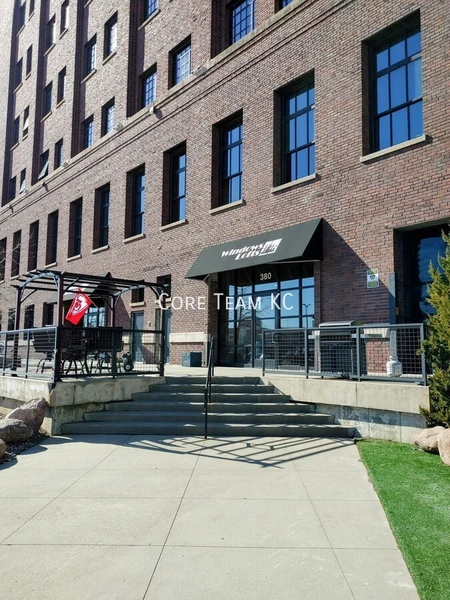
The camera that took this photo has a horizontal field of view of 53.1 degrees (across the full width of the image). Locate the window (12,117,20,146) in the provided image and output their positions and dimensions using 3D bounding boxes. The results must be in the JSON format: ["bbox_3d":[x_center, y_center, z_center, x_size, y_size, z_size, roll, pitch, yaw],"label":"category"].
[{"bbox_3d":[-15.084,-12.146,32.756,0.200,2.134,1.291,6,-9,-42],"label":"window"}]

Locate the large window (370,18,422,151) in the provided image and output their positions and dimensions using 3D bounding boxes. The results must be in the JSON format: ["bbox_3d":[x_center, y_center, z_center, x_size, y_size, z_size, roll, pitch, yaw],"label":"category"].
[{"bbox_3d":[4.381,-5.344,11.562,0.200,3.014,1.476,6,-9,-43],"label":"large window"}]

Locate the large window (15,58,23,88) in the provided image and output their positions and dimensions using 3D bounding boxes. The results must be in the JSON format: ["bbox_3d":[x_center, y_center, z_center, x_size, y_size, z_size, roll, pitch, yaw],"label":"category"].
[{"bbox_3d":[-16.070,-17.702,35.428,0.200,2.152,1.476,6,-9,-43],"label":"large window"}]

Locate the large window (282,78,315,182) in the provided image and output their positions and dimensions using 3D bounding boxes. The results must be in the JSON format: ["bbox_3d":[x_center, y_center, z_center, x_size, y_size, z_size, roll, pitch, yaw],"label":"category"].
[{"bbox_3d":[2.284,-5.055,13.807,0.200,3.024,1.456,6,-9,-43],"label":"large window"}]

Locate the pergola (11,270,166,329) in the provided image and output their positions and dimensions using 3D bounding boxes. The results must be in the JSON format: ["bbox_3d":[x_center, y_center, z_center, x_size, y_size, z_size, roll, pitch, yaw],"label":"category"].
[{"bbox_3d":[-2.909,0.584,9.669,2.560,2.080,2.480,6,-9,-43],"label":"pergola"}]

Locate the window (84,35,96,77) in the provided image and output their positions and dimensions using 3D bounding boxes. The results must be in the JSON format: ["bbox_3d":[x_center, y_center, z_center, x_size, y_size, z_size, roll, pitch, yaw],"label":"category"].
[{"bbox_3d":[-7.116,-12.974,24.156,0.200,2.060,1.266,6,-9,-42],"label":"window"}]

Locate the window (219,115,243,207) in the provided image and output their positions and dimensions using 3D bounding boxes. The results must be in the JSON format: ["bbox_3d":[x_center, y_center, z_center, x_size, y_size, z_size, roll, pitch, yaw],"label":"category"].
[{"bbox_3d":[0.296,-4.815,15.927,0.200,3.024,1.445,6,-9,-43],"label":"window"}]

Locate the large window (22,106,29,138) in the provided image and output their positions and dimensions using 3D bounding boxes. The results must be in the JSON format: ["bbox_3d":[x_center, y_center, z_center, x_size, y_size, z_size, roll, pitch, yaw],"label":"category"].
[{"bbox_3d":[-13.696,-12.301,31.259,0.200,2.110,1.167,6,-9,-42],"label":"large window"}]

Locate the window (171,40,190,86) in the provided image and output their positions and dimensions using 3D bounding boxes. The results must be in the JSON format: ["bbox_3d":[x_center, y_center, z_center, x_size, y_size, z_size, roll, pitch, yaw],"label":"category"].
[{"bbox_3d":[-1.710,-9.263,17.835,0.200,1.712,1.340,6,-9,-42],"label":"window"}]

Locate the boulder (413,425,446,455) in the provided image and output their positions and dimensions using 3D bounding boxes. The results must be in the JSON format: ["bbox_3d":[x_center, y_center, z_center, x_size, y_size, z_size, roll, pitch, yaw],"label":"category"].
[{"bbox_3d":[3.295,2.229,7.243,0.510,0.390,0.420,-2,-7,24],"label":"boulder"}]

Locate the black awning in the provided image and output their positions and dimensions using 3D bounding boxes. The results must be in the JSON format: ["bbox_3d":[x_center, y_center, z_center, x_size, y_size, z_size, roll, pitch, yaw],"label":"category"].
[{"bbox_3d":[0.674,-1.488,13.909,0.920,1.160,5.020,6,-9,-43],"label":"black awning"}]

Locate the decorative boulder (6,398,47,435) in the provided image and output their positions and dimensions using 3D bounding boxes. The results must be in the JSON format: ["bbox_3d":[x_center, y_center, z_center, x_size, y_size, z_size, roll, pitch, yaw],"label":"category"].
[{"bbox_3d":[-3.553,2.085,8.067,0.680,0.640,0.600,3,-7,-23],"label":"decorative boulder"}]

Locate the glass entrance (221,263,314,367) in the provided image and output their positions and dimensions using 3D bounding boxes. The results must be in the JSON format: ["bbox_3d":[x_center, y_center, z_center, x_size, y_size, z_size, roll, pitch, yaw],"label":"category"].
[{"bbox_3d":[1.175,0.494,13.454,0.150,3.068,4.052,6,-9,-42],"label":"glass entrance"}]

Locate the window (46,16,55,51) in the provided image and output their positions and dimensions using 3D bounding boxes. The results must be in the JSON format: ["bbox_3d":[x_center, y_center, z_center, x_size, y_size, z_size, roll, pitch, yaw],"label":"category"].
[{"bbox_3d":[-11.084,-17.081,28.953,0.200,2.010,1.315,6,-9,-42],"label":"window"}]

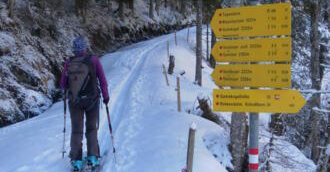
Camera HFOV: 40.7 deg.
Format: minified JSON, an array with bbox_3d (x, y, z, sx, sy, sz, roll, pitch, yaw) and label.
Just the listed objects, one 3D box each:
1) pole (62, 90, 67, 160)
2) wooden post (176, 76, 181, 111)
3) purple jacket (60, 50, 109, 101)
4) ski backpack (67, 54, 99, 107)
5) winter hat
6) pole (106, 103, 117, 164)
[{"bbox_3d":[-1.368,0.511,6.050,0.050,1.000,0.050,6,12,11],"label":"pole"},{"bbox_3d":[0.280,0.180,8.900,0.062,0.720,0.062,-2,1,0],"label":"wooden post"},{"bbox_3d":[-1.031,-0.109,5.700,0.580,0.660,0.340,1,1,12],"label":"purple jacket"},{"bbox_3d":[-1.020,-0.062,5.500,0.340,0.620,0.250,1,-2,12],"label":"ski backpack"},{"bbox_3d":[-1.105,-0.523,5.750,0.190,0.230,0.230,1,1,12],"label":"winter hat"},{"bbox_3d":[-0.708,0.610,5.875,0.050,0.950,0.050,-3,16,12],"label":"pole"}]

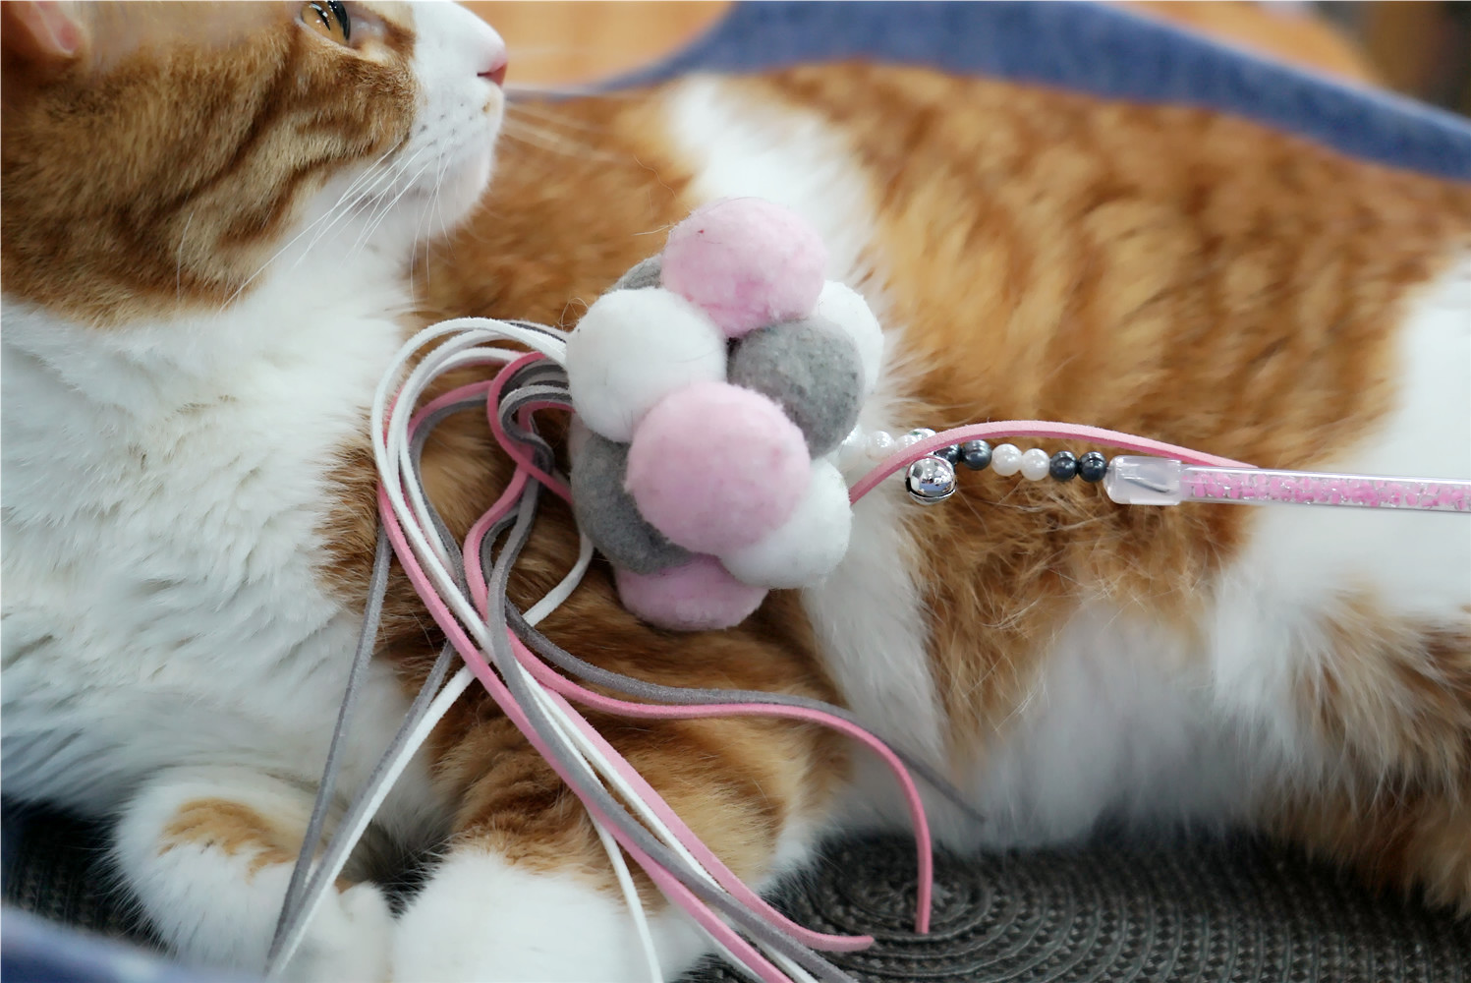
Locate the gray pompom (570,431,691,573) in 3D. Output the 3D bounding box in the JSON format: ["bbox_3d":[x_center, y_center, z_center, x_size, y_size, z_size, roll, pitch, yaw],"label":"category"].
[{"bbox_3d":[-0.017,0.001,0.471,0.028,0.028,0.028,0,25,0],"label":"gray pompom"}]

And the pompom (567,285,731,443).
[{"bbox_3d":[-0.016,-0.023,0.468,0.030,0.029,0.029,0,25,0],"label":"pompom"}]

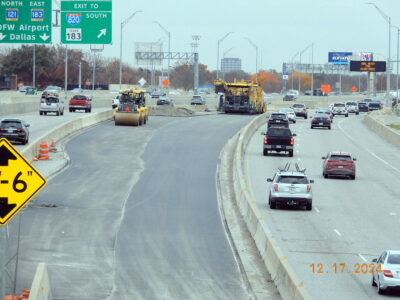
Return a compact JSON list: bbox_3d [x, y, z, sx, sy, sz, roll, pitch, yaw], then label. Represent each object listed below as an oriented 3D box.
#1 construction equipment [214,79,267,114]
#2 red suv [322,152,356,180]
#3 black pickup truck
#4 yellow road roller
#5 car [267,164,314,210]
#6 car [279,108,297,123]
[{"bbox_3d":[5.335,-7.009,340.000,5.500,4.500,8.500,1,2,7],"label":"construction equipment"},{"bbox_3d":[8.268,0.893,153.737,1.850,1.580,4.350,2,3,2],"label":"red suv"},{"bbox_3d":[5.398,-0.547,176.884,2.080,1.880,5.850,2,2,2],"label":"black pickup truck"},{"bbox_3d":[-6.077,-3.760,230.000,2.150,3.150,4.900,1,2,8],"label":"yellow road roller"},{"bbox_3d":[4.416,1.818,126.251,2.060,1.950,5.000,1,3,1],"label":"car"},{"bbox_3d":[8.981,-3.472,264.850,1.840,1.470,4.750,2,2,3],"label":"car"}]

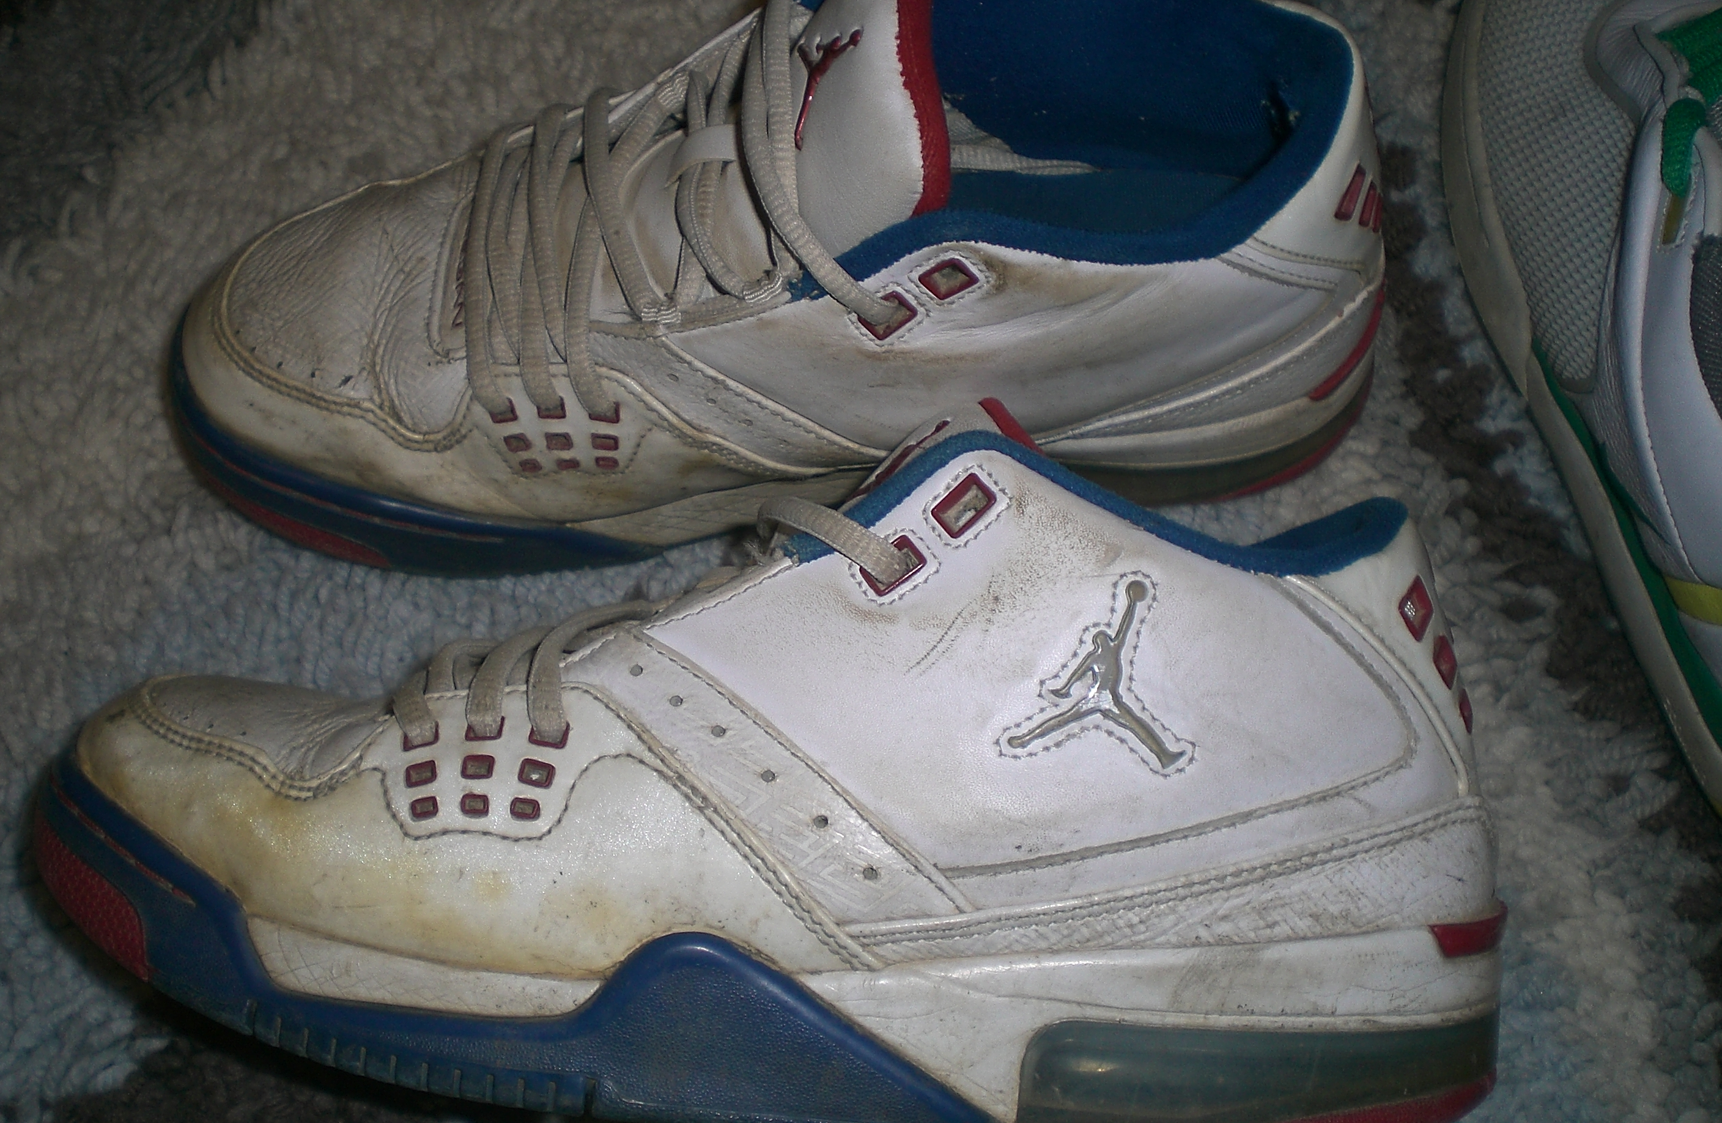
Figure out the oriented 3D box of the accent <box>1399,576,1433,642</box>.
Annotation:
[{"bbox_3d":[0.108,0.009,0.369,0.008,0.003,0.012,60,41,-15],"label":"accent"}]

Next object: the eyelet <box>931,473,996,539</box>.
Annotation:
[{"bbox_3d":[0.020,-0.011,0.370,0.011,0.004,0.007,-41,70,0],"label":"eyelet"}]

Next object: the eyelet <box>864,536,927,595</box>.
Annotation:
[{"bbox_3d":[0.006,0.001,0.370,0.011,0.004,0.007,-36,72,2],"label":"eyelet"}]

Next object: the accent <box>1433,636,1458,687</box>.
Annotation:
[{"bbox_3d":[0.115,0.020,0.372,0.007,0.003,0.010,60,35,-11],"label":"accent"}]

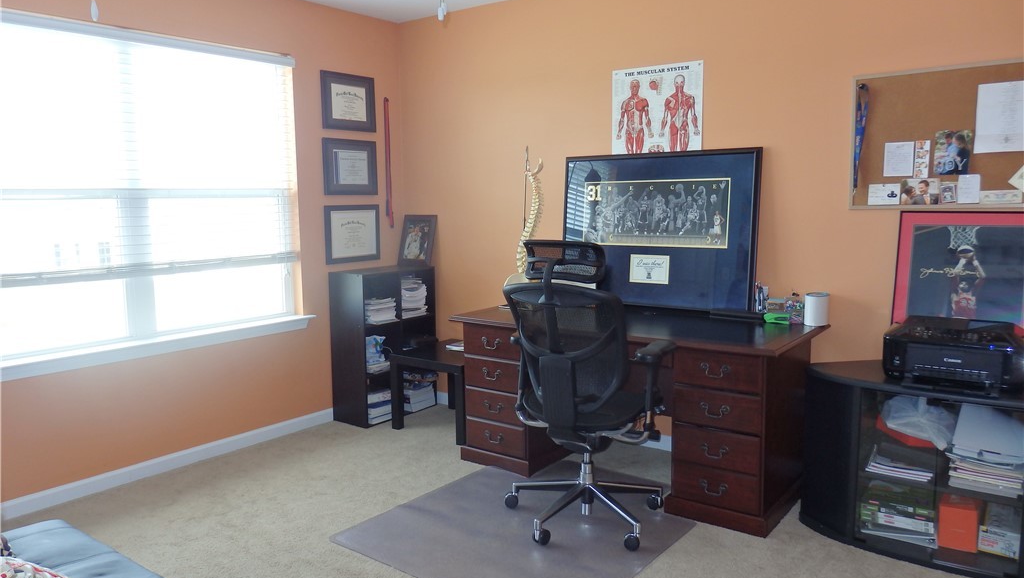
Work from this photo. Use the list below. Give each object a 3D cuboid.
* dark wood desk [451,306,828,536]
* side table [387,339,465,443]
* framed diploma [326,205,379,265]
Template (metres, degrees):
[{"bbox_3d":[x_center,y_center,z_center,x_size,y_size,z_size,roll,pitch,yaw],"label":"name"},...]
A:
[{"bbox_3d":[0.567,0.526,3.602,1.636,0.748,0.742,4,8,36],"label":"dark wood desk"},{"bbox_3d":[-0.324,0.594,4.389,0.555,0.447,0.553,4,8,36],"label":"side table"},{"bbox_3d":[-0.984,-0.341,4.577,0.025,0.350,0.435,4,8,36],"label":"framed diploma"}]

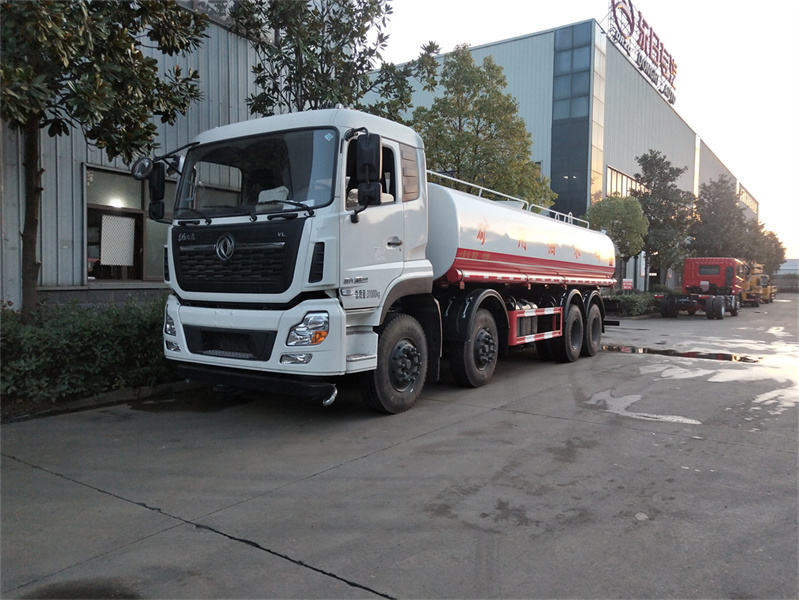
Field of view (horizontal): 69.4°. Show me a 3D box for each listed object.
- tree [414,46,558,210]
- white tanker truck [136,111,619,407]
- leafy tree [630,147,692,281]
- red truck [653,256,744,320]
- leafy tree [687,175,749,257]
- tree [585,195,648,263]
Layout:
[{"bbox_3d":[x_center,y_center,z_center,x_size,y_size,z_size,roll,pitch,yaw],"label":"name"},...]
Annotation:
[{"bbox_3d":[2.496,-3.235,16.908,4.400,8.570,4.400,2,2,35],"label":"tree"},{"bbox_3d":[1.313,-0.431,10.263,2.600,3.220,10.650,2,2,35],"label":"white tanker truck"},{"bbox_3d":[15.807,-4.076,34.595,3.900,9.810,3.900,2,2,35],"label":"leafy tree"},{"bbox_3d":[14.968,-0.560,28.568,2.500,3.020,8.700,2,2,36],"label":"red truck"},{"bbox_3d":[25.127,-4.589,45.386,4.800,10.600,4.800,2,2,35],"label":"leafy tree"},{"bbox_3d":[10.825,-2.172,28.634,3.300,6.140,3.300,2,2,35],"label":"tree"}]

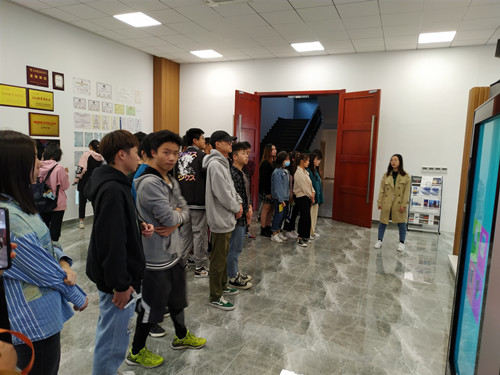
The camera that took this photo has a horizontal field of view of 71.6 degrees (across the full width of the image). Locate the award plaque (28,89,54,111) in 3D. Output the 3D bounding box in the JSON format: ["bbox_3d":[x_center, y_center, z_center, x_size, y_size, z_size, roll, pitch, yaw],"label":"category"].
[{"bbox_3d":[-3.556,-1.477,5.928,0.030,0.335,0.465,5,7,23],"label":"award plaque"}]

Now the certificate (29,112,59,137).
[{"bbox_3d":[-3.634,-1.098,6.149,0.025,0.393,0.566,5,8,23],"label":"certificate"}]

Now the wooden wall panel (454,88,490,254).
[{"bbox_3d":[3.290,-0.201,5.173,0.240,2.470,0.260,5,7,23],"label":"wooden wall panel"}]

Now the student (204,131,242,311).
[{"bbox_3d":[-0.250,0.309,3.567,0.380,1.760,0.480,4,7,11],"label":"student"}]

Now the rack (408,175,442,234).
[{"bbox_3d":[3.628,0.352,7.139,0.610,1.170,0.340,5,7,23],"label":"rack"}]

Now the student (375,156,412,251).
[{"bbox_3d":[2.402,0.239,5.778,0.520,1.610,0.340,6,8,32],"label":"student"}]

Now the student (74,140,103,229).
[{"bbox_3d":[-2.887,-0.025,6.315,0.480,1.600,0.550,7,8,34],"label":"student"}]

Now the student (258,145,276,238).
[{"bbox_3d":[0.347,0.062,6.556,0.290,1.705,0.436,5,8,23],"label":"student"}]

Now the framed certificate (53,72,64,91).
[{"bbox_3d":[-3.485,-1.927,6.324,0.025,0.303,0.231,5,8,23],"label":"framed certificate"}]

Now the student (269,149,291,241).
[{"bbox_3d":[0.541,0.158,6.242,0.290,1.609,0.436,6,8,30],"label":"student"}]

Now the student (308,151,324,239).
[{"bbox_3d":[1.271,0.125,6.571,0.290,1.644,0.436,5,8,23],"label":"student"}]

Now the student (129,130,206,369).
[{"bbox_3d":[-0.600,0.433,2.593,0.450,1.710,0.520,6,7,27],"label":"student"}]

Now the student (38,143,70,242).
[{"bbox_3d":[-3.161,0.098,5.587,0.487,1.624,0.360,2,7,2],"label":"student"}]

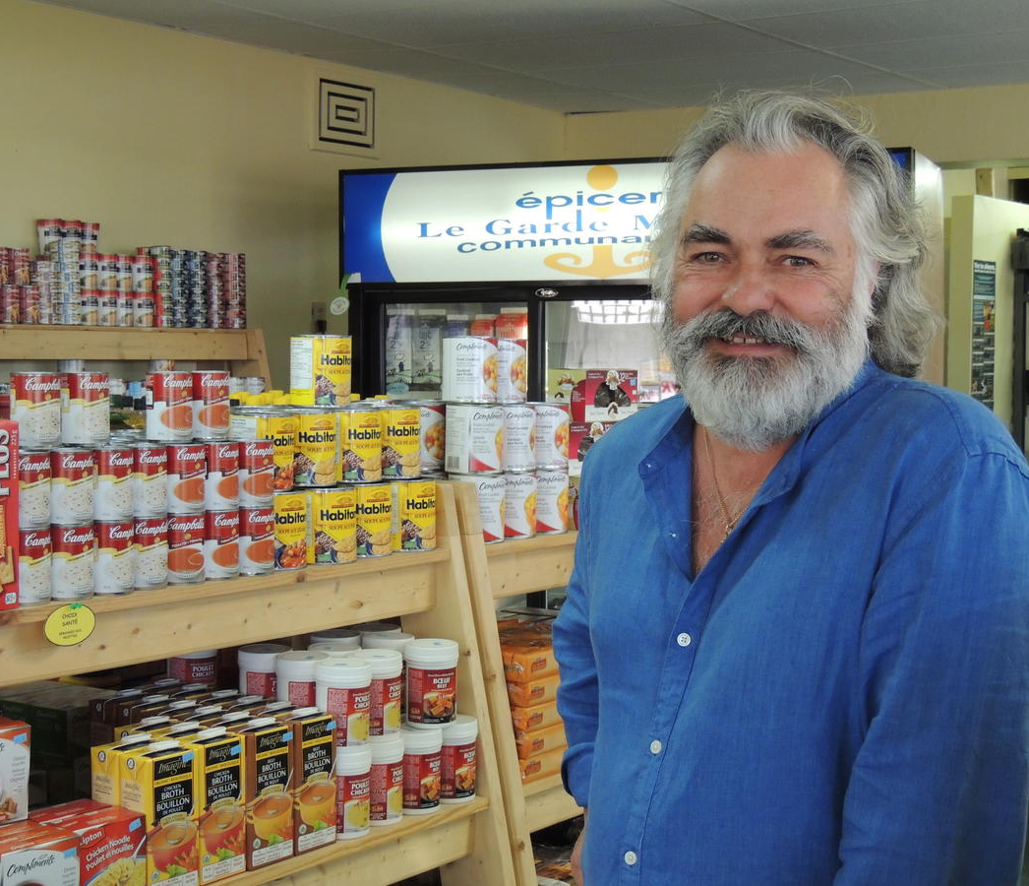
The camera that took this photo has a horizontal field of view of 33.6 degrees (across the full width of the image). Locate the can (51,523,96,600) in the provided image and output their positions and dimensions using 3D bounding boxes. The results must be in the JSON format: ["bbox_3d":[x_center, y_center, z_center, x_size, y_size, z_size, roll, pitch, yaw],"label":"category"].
[{"bbox_3d":[-0.601,0.158,2.298,0.067,0.102,0.067,0,3,0],"label":"can"}]

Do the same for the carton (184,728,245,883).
[{"bbox_3d":[-0.439,0.520,2.449,0.061,0.202,0.092,2,4,36],"label":"carton"}]

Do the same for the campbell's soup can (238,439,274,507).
[{"bbox_3d":[-0.395,0.043,2.564,0.067,0.102,0.067,0,3,0],"label":"campbell's soup can"}]

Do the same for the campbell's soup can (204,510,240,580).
[{"bbox_3d":[-0.438,0.147,2.510,0.067,0.102,0.067,0,3,0],"label":"campbell's soup can"}]

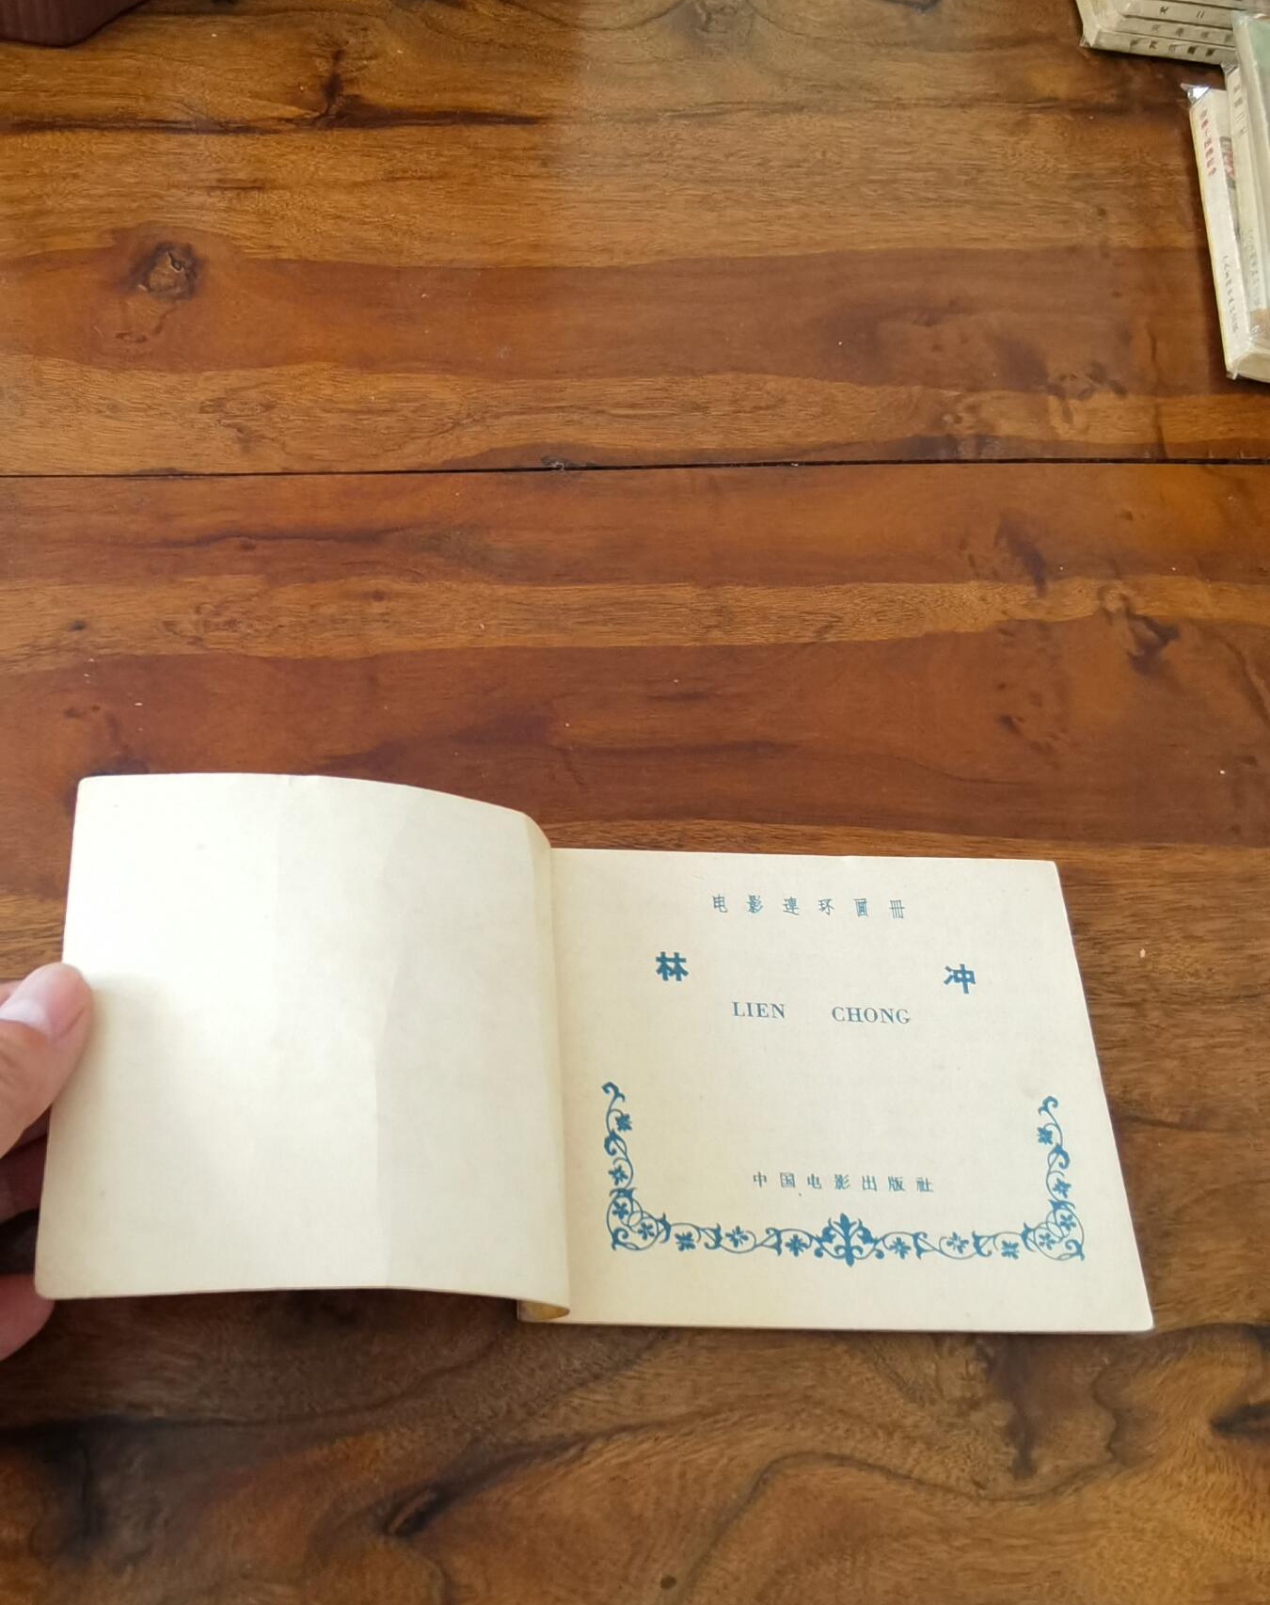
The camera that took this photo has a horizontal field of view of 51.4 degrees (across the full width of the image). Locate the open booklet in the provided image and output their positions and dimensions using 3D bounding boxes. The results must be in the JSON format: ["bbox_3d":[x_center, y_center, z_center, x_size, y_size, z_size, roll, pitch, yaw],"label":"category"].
[{"bbox_3d":[-0.004,0.051,0.270,0.217,0.033,0.104,2,62,-5],"label":"open booklet"}]

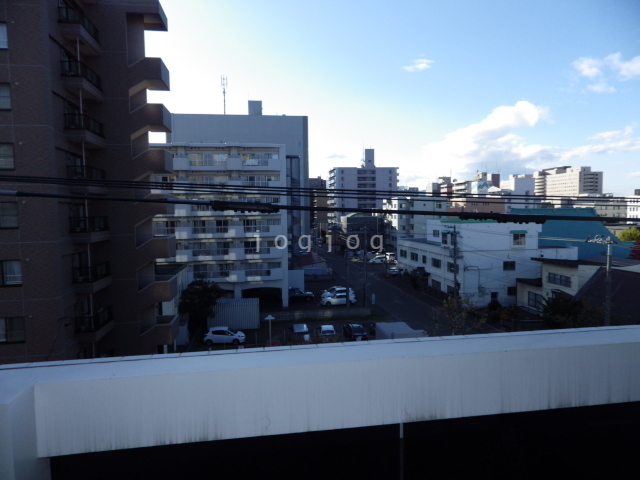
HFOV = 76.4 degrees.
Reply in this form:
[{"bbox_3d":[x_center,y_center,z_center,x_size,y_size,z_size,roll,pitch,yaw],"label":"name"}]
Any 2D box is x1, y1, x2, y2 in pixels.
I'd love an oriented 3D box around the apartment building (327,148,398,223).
[{"bbox_3d":[18.723,-19.573,181.089,28.545,39.000,16.000,-2,4,-9],"label":"apartment building"}]

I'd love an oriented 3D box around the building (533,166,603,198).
[{"bbox_3d":[242.693,-39.799,401.356,23.000,58.000,60.000,-1,3,-8],"label":"building"}]

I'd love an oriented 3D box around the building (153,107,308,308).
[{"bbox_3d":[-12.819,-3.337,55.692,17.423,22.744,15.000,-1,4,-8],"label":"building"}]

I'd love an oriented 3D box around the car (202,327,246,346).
[{"bbox_3d":[-9.387,9.425,40.302,3.900,1.500,1.695,-1,4,-5],"label":"car"}]

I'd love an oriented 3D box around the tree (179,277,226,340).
[{"bbox_3d":[-11.932,6.621,41.300,4.700,5.800,4.400,-1,3,-8],"label":"tree"}]

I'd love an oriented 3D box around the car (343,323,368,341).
[{"bbox_3d":[3.332,8.765,38.500,1.750,1.520,4.450,-1,3,-3],"label":"car"}]

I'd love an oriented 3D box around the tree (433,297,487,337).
[{"bbox_3d":[11.244,7.263,32.566,3.800,5.800,3.700,-2,4,-9],"label":"tree"}]

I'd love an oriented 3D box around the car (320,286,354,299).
[{"bbox_3d":[2.533,7.500,56.300,4.450,1.560,1.730,-1,3,-16],"label":"car"}]

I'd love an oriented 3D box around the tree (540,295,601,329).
[{"bbox_3d":[24.021,7.151,39.000,5.000,4.200,4.400,-1,3,-8],"label":"tree"}]

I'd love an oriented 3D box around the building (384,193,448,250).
[{"bbox_3d":[25.755,-3.821,112.895,14.143,15.609,13.000,-1,4,-8],"label":"building"}]

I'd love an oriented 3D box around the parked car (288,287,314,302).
[{"bbox_3d":[-3.044,7.566,56.060,4.500,1.680,1.760,-1,4,-7],"label":"parked car"}]

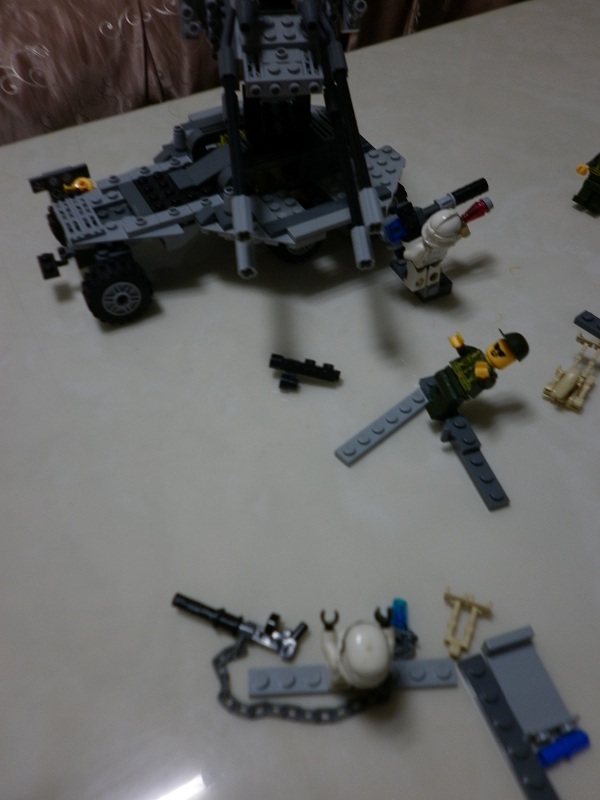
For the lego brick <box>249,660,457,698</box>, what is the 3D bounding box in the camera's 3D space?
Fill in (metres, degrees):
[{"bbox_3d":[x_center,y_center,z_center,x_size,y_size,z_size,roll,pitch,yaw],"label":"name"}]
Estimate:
[{"bbox_3d":[0.016,0.086,0.201,0.064,0.005,0.008,-4,49,2],"label":"lego brick"}]

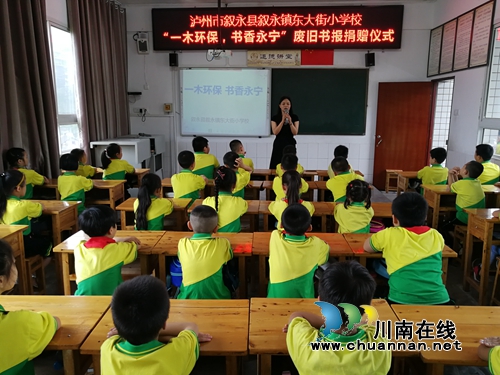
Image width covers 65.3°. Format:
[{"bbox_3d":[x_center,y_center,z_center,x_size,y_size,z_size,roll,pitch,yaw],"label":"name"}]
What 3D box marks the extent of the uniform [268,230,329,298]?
[{"bbox_3d":[0.274,0.431,2.172,0.350,0.420,0.290,0,11,1],"label":"uniform"}]

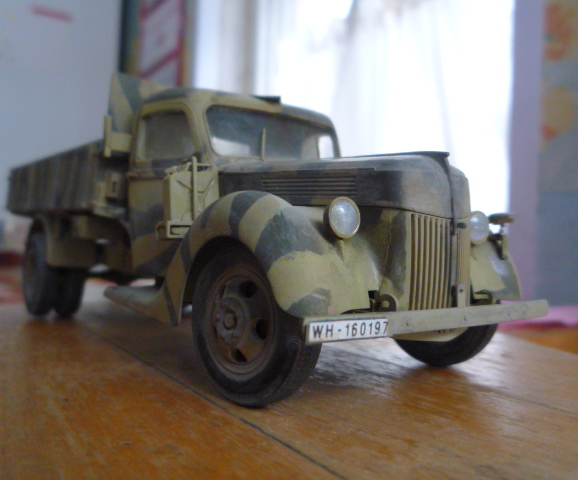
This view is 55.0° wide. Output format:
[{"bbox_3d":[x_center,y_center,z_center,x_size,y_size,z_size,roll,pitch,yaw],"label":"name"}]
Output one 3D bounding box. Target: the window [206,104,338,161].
[{"bbox_3d":[-0.002,-0.023,0.128,0.037,0.012,0.003,2,-21,-39],"label":"window"}]

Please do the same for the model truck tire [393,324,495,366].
[{"bbox_3d":[0.033,0.015,0.124,0.006,0.026,0.026,2,-1,-42],"label":"model truck tire"}]

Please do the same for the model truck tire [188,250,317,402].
[{"bbox_3d":[-0.006,0.013,0.091,0.006,0.026,0.026,2,-1,-42],"label":"model truck tire"}]

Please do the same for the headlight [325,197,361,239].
[{"bbox_3d":[0.008,-0.003,0.086,0.007,0.007,0.004,2,-1,-39],"label":"headlight"}]

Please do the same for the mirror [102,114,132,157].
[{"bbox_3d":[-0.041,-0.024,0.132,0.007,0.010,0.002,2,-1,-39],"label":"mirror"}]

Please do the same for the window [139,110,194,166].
[{"bbox_3d":[-0.027,-0.023,0.124,0.002,0.011,0.025,10,-1,-39],"label":"window"}]

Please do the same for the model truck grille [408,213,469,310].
[{"bbox_3d":[0.026,0.004,0.092,0.017,0.017,0.003,2,-1,-39],"label":"model truck grille"}]

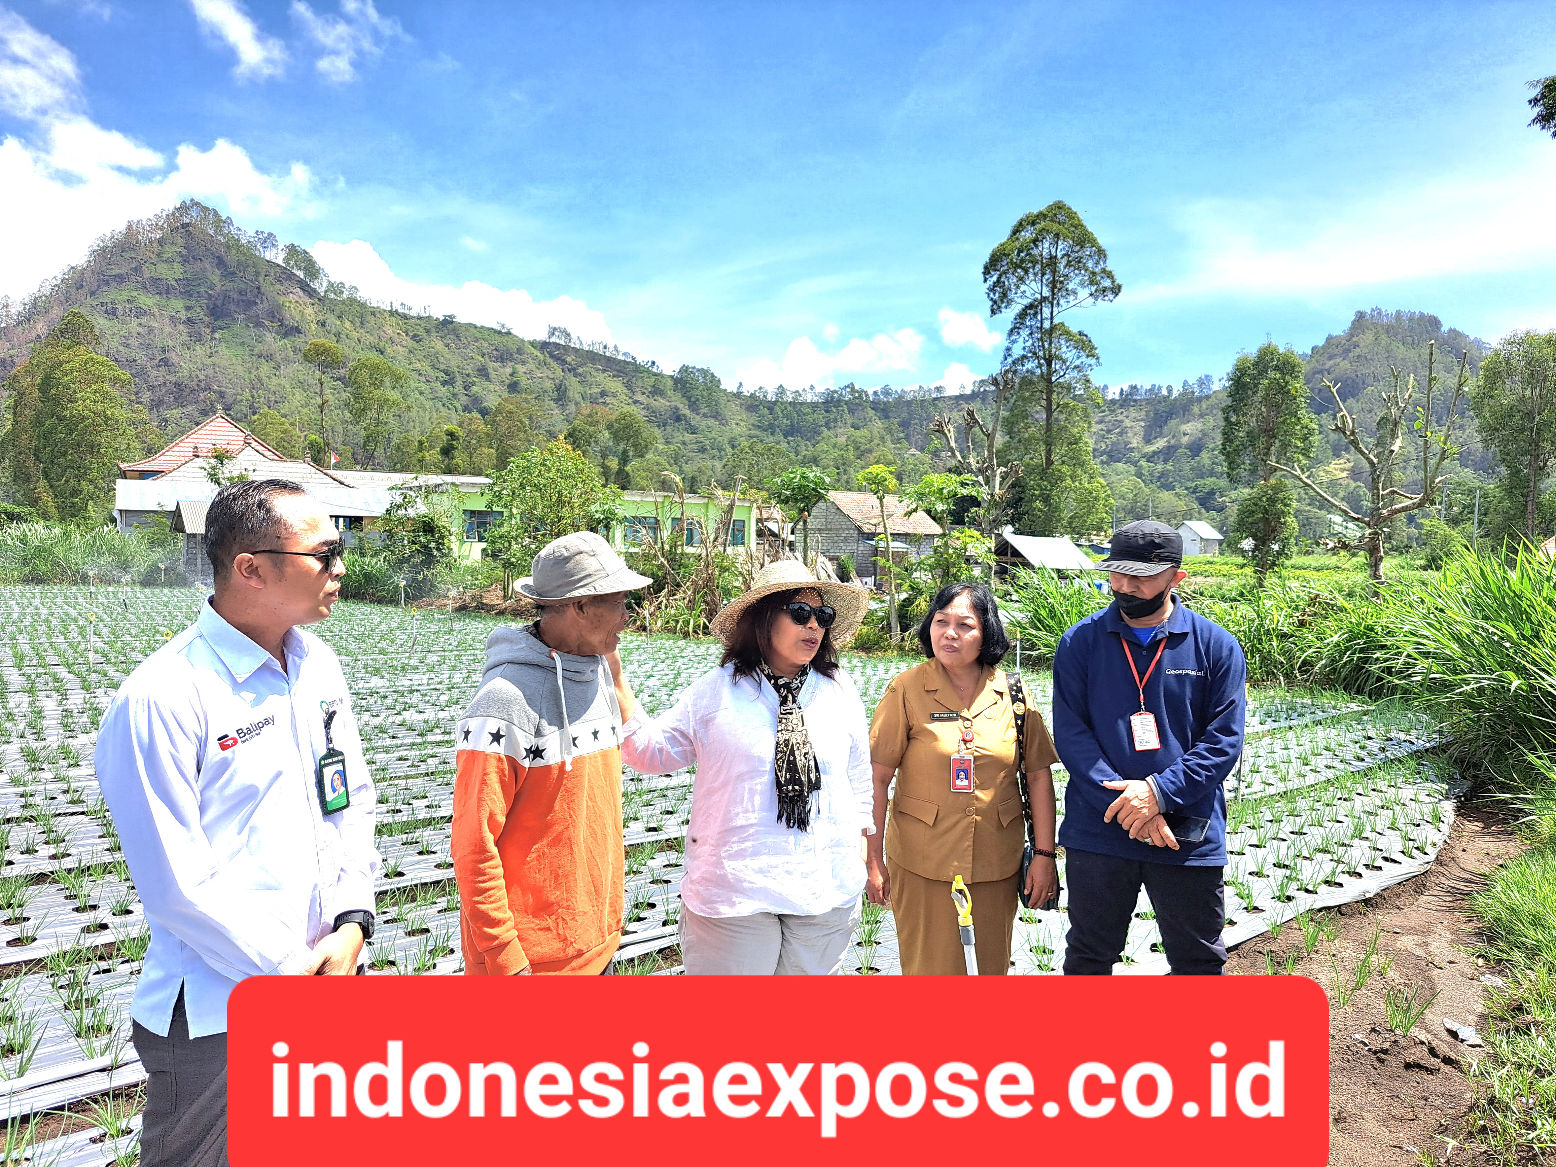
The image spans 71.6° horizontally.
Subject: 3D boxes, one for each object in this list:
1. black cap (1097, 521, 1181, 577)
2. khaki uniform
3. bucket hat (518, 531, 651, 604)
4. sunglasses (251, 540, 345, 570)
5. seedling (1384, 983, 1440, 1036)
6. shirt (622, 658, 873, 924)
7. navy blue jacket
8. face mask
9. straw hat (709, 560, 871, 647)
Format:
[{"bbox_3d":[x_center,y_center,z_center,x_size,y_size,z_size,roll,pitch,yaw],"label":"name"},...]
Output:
[{"bbox_3d":[0.896,-0.096,2.710,0.185,0.120,0.250,1,15,45],"label":"black cap"},{"bbox_3d":[0.522,0.730,3.020,0.520,1.040,0.300,0,2,-1],"label":"khaki uniform"},{"bbox_3d":[-0.425,-0.040,2.320,0.310,0.145,0.280,-10,5,-25],"label":"bucket hat"},{"bbox_3d":[-0.816,-0.047,1.800,0.150,0.047,0.145,0,1,-10],"label":"sunglasses"},{"bbox_3d":[2.058,1.376,3.500,0.170,0.155,0.150,0,1,0],"label":"seedling"},{"bbox_3d":[-0.070,0.461,2.540,0.580,0.590,0.340,0,1,-7],"label":"shirt"},{"bbox_3d":[0.932,0.352,2.730,0.490,0.660,0.320,0,1,22],"label":"navy blue jacket"},{"bbox_3d":[0.879,0.039,2.650,0.135,0.085,0.085,1,16,45],"label":"face mask"},{"bbox_3d":[0.015,0.041,2.500,0.370,0.150,0.380,0,-19,-31],"label":"straw hat"}]

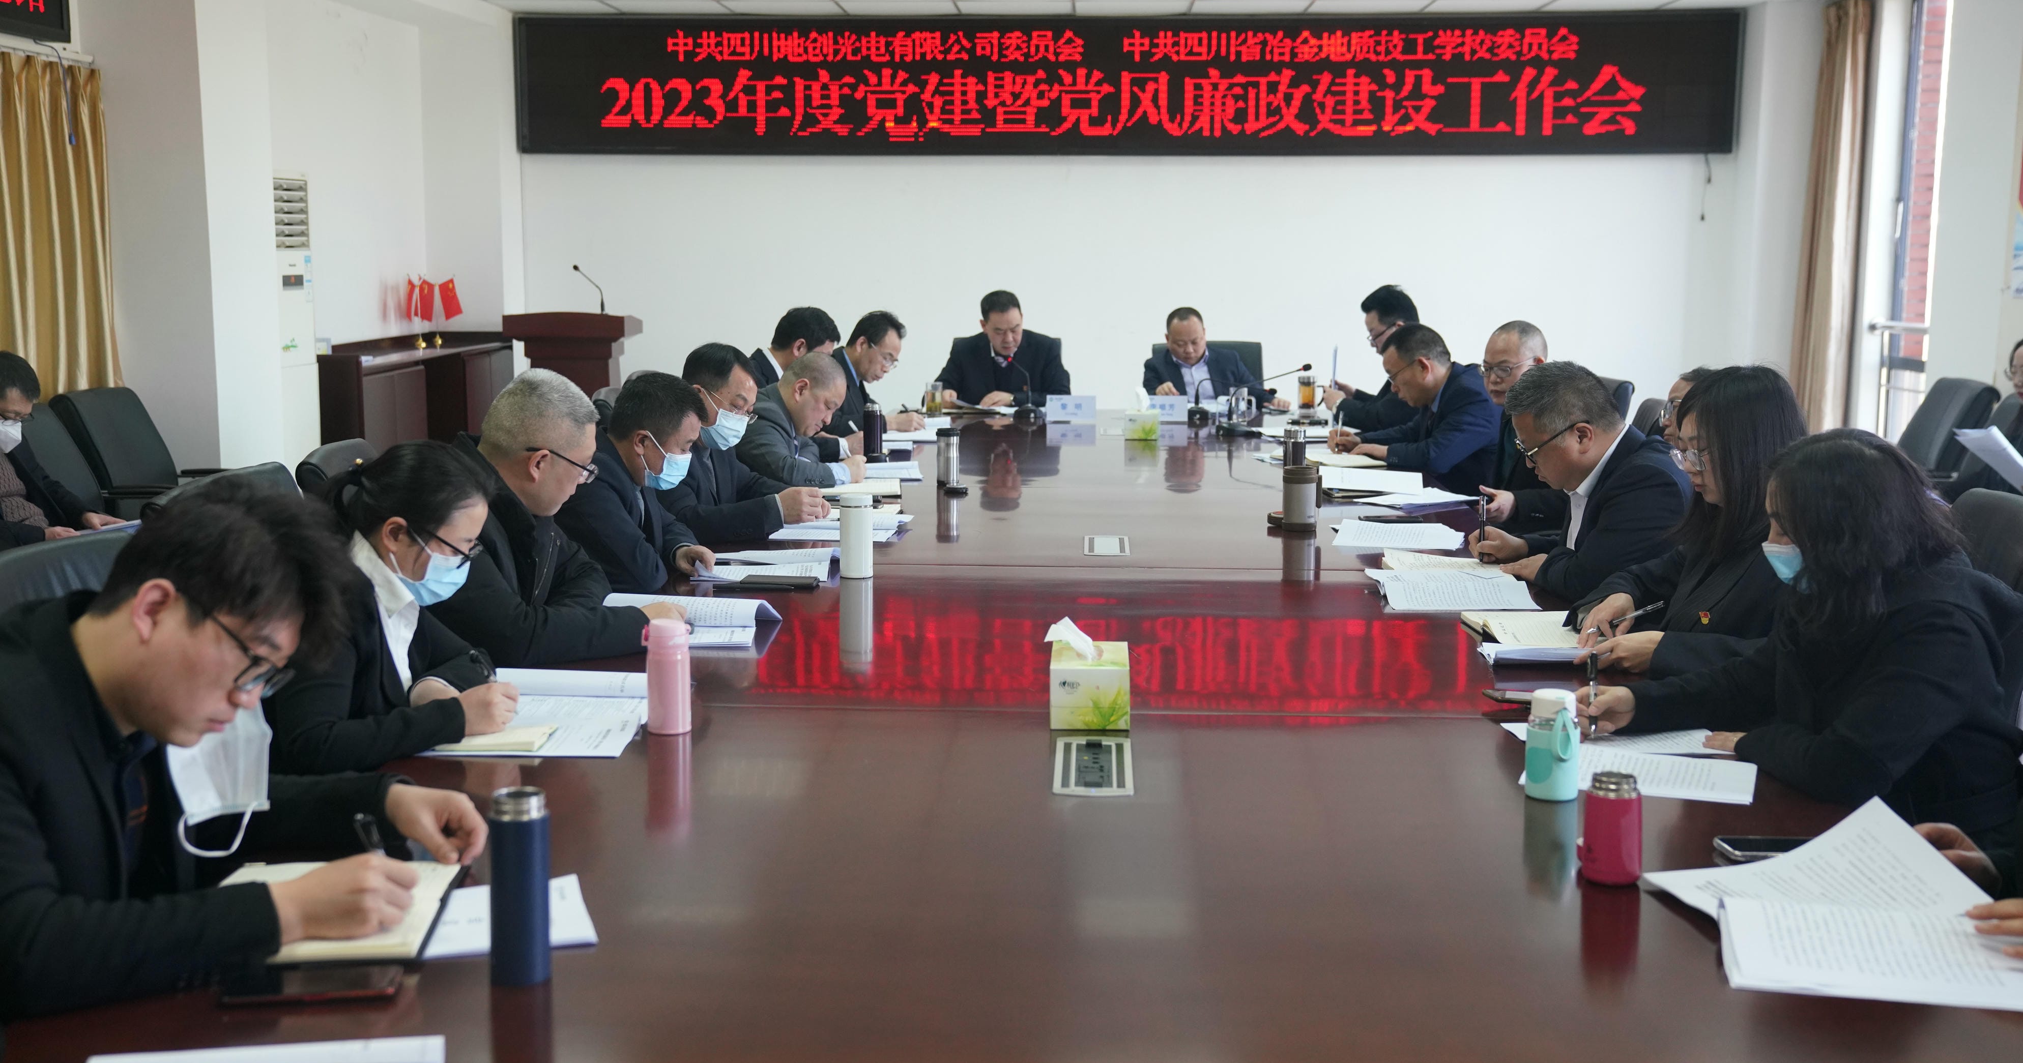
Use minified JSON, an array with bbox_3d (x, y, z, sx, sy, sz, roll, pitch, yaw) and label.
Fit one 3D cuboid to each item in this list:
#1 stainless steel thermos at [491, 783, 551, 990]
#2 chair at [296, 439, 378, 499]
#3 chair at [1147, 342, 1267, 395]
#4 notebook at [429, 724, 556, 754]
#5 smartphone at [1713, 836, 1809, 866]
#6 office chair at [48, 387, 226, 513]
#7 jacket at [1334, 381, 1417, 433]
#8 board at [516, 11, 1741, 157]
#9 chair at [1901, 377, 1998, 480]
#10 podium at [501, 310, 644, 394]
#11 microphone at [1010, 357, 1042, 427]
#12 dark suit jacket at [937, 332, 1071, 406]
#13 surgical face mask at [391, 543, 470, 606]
[{"bbox_3d":[-0.485,0.349,2.214,0.060,0.190,0.060,0,8,2],"label":"stainless steel thermos"},{"bbox_3d":[-1.141,0.351,4.719,0.640,1.020,0.600,0,8,2],"label":"chair"},{"bbox_3d":[0.894,-0.338,10.208,0.600,1.010,0.640,0,7,-1],"label":"chair"},{"bbox_3d":[-0.804,0.302,3.390,0.220,0.018,0.175,1,7,2],"label":"notebook"},{"bbox_3d":[0.924,0.376,2.655,0.158,0.009,0.076,0,7,1],"label":"smartphone"},{"bbox_3d":[-2.794,0.013,7.614,0.650,0.980,0.600,0,7,3],"label":"office chair"},{"bbox_3d":[1.570,-0.460,9.055,0.540,0.580,0.500,1,7,2],"label":"jacket"},{"bbox_3d":[0.586,-2.358,11.822,6.400,0.735,0.080,1,7,2],"label":"board"},{"bbox_3d":[3.084,-0.024,8.054,0.680,1.000,0.600,1,7,2],"label":"chair"},{"bbox_3d":[-2.195,-0.538,11.340,0.610,1.130,0.430,0,7,3],"label":"podium"},{"bbox_3d":[0.031,-0.609,9.458,0.115,0.245,0.300,-2,8,-15],"label":"microphone"},{"bbox_3d":[-0.039,-0.598,10.239,0.600,0.600,0.450,1,7,2],"label":"dark suit jacket"},{"bbox_3d":[-0.910,0.069,3.534,0.108,0.102,0.138,33,9,0],"label":"surgical face mask"}]

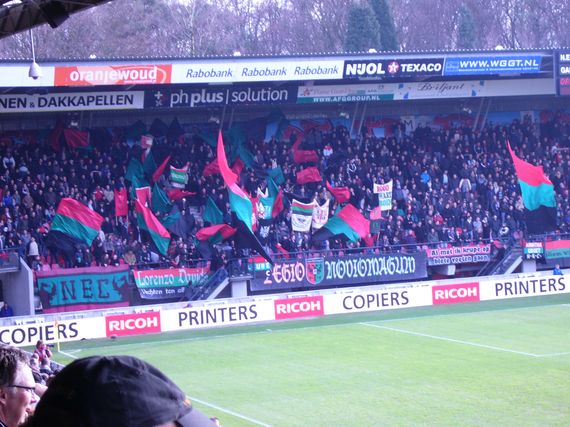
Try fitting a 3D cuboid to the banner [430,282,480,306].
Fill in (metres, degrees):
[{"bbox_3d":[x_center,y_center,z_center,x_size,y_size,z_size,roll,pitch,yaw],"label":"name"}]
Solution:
[{"bbox_3d":[8.975,4.216,90.841,2.852,0.980,0.100,-4,2,-22],"label":"banner"}]

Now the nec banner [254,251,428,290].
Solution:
[{"bbox_3d":[2.853,3.093,92.151,10.600,1.400,0.060,-4,2,-26],"label":"nec banner"}]

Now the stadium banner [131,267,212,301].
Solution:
[{"bbox_3d":[-5.753,3.538,87.986,4.200,1.500,0.060,-4,2,-26],"label":"stadium banner"}]

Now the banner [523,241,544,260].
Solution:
[{"bbox_3d":[14.027,2.145,97.553,1.300,1.020,0.060,-4,2,-26],"label":"banner"}]

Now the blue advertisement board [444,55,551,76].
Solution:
[{"bbox_3d":[11.532,-8.244,96.182,6.442,1.000,0.100,-4,16,-26],"label":"blue advertisement board"}]

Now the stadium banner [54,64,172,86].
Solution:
[{"bbox_3d":[-8.572,-6.925,86.457,6.187,1.000,0.100,-4,16,-26],"label":"stadium banner"}]

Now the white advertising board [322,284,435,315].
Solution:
[{"bbox_3d":[4.848,4.477,89.063,6.188,0.980,0.100,-4,2,-23],"label":"white advertising board"}]

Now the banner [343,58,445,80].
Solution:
[{"bbox_3d":[5.864,-7.852,93.440,6.174,1.000,0.100,-4,16,-26],"label":"banner"}]

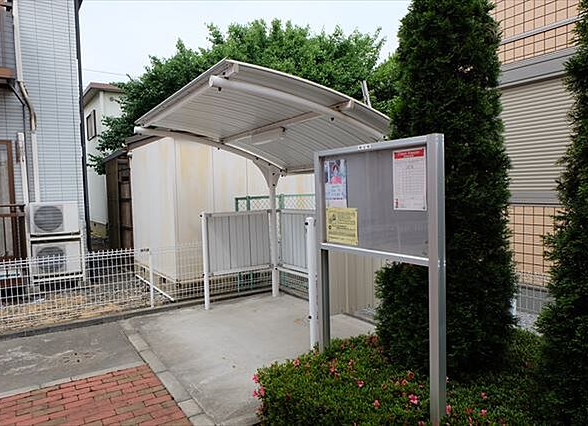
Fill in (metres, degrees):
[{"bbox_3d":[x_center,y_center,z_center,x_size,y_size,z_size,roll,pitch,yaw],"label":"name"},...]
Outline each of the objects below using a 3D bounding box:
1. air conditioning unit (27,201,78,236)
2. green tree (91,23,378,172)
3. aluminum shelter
[{"bbox_3d":[-4.363,0.083,7.775,0.770,0.550,0.290,-3,3,-33],"label":"air conditioning unit"},{"bbox_3d":[-1.753,-2.457,13.000,8.700,6.800,7.000,-2,3,-7],"label":"green tree"},{"bbox_3d":[-0.315,0.070,4.712,2.140,2.430,2.820,-3,3,-33],"label":"aluminum shelter"}]

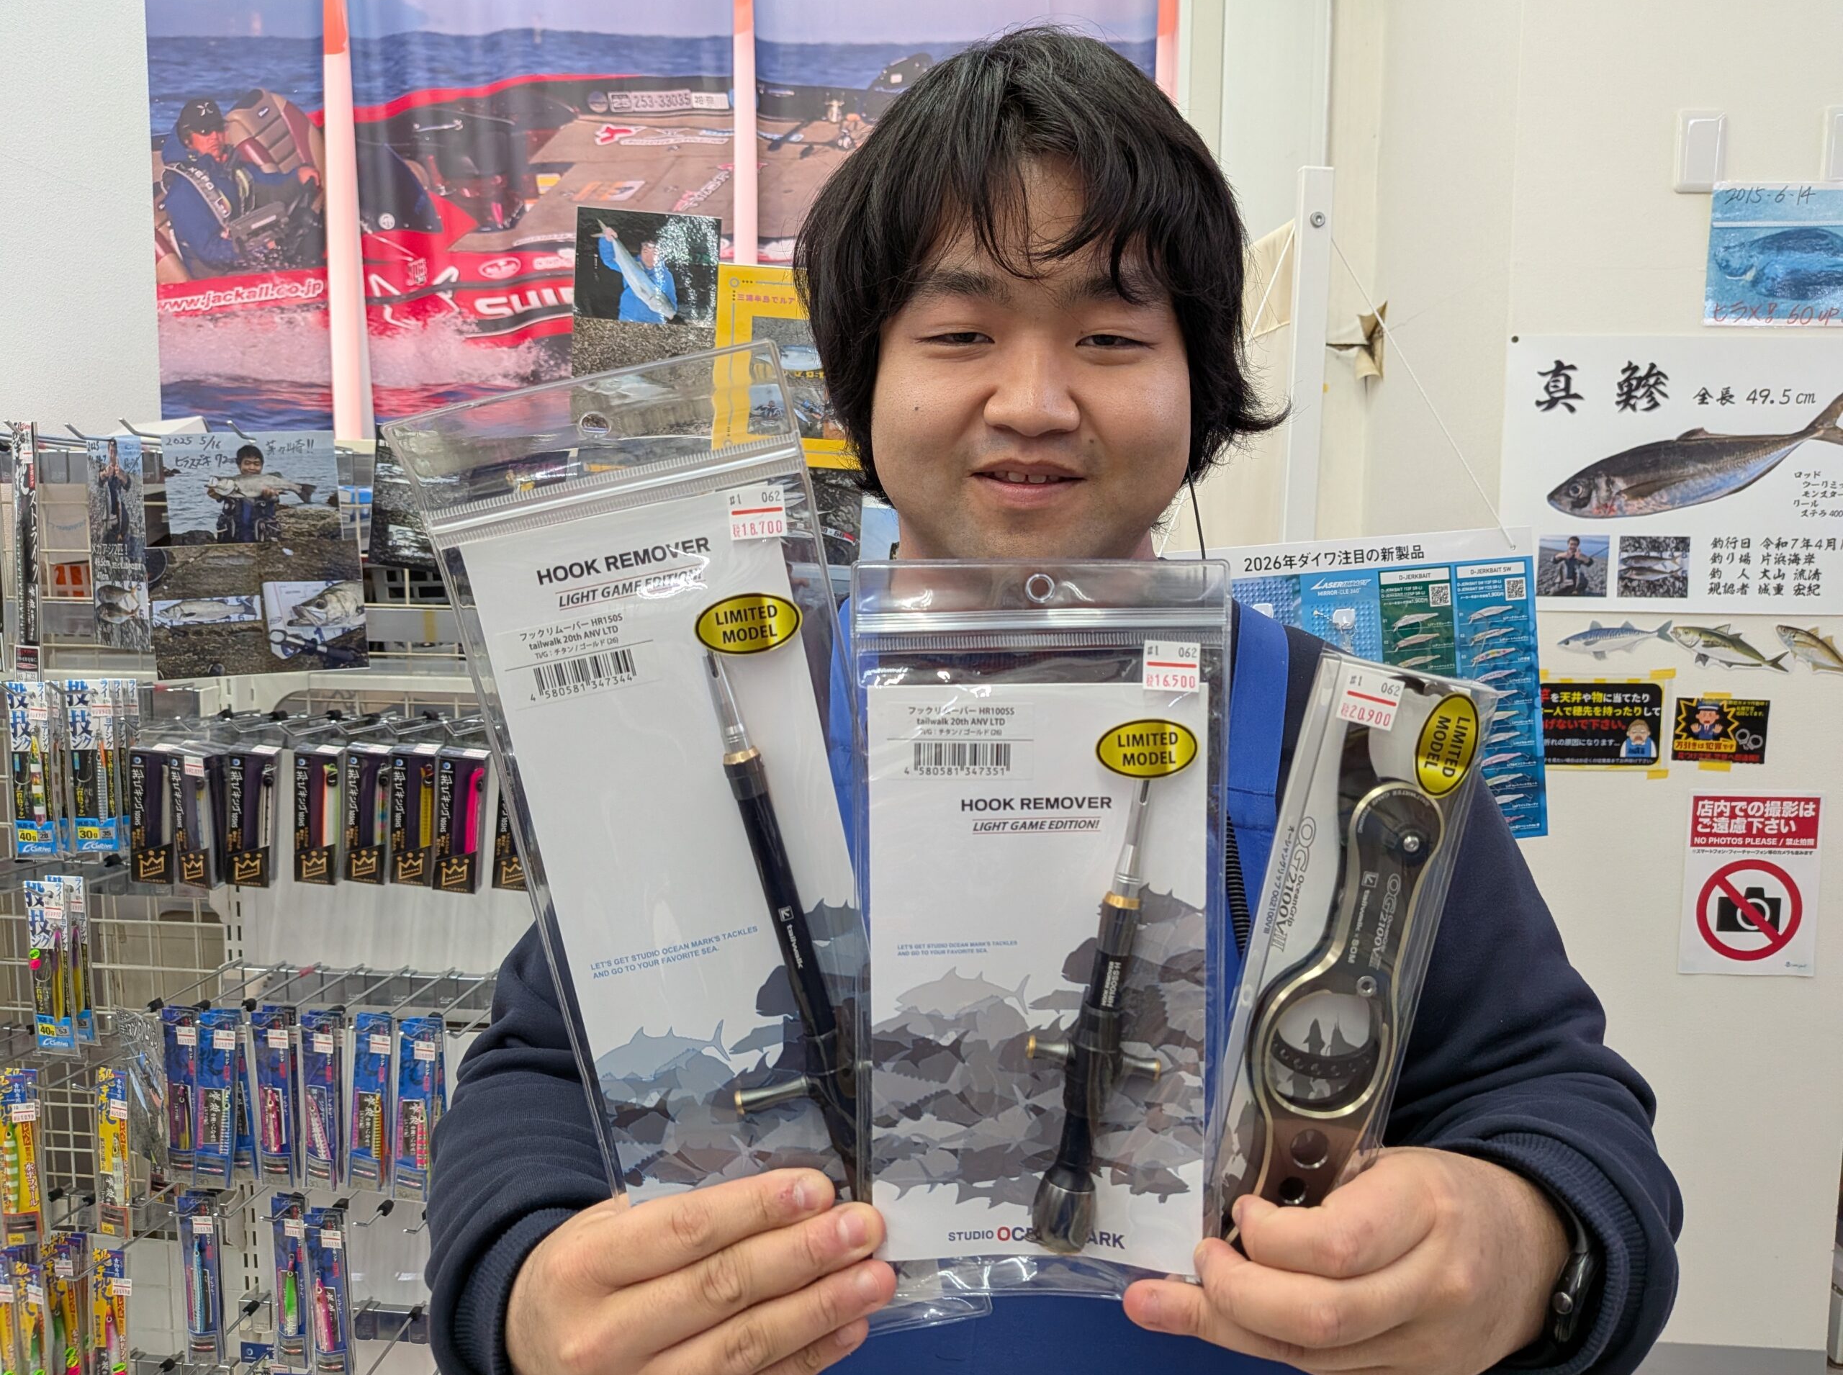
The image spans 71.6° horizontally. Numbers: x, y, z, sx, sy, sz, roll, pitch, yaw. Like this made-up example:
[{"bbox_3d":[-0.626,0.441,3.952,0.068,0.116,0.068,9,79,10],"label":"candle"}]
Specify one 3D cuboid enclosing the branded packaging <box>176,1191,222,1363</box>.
[{"bbox_3d":[-0.665,0.545,1.178,0.033,0.156,0.021,1,6,5],"label":"branded packaging"}]

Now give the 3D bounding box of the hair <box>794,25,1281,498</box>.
[{"bbox_3d":[0.060,-0.221,0.665,0.245,0.245,0.225,1,6,5],"label":"hair"}]

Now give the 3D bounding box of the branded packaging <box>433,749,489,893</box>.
[{"bbox_3d":[-0.389,0.113,1.080,0.037,0.119,0.023,6,14,-7],"label":"branded packaging"}]

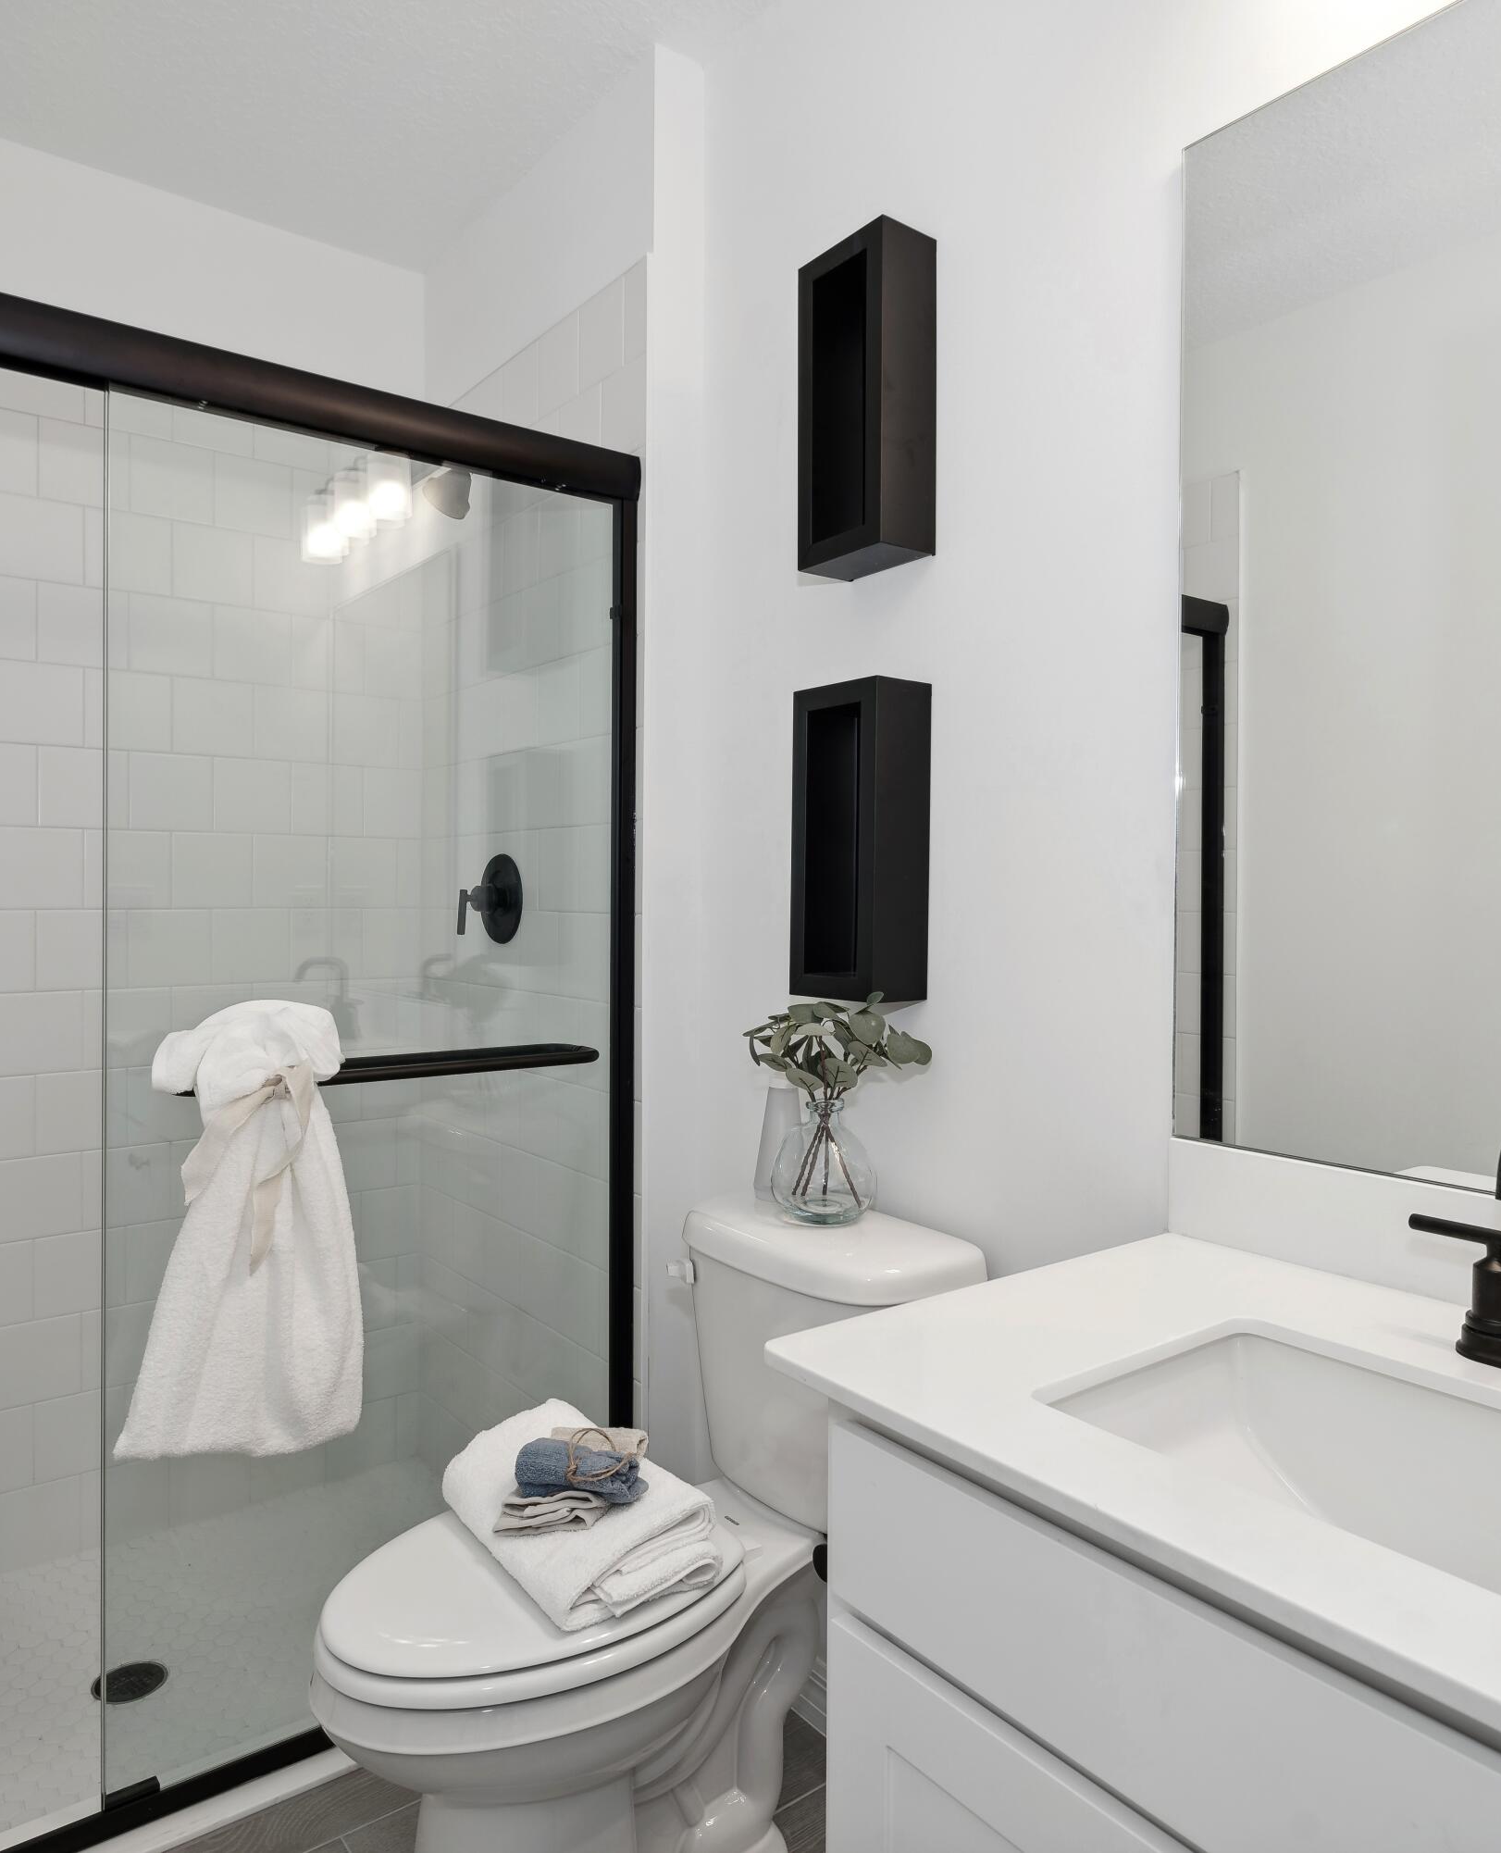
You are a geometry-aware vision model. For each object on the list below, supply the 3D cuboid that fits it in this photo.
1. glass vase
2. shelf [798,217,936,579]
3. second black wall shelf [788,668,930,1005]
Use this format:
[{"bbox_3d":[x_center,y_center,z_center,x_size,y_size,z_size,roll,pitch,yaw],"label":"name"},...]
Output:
[{"bbox_3d":[0.100,0.320,1.612,0.145,0.152,0.145,0,1,0],"label":"glass vase"},{"bbox_3d":[0.159,-0.712,1.592,0.099,0.419,0.169,-1,2,-37],"label":"shelf"},{"bbox_3d":[0.144,-0.111,1.551,0.096,0.408,0.165,0,0,-36],"label":"second black wall shelf"}]

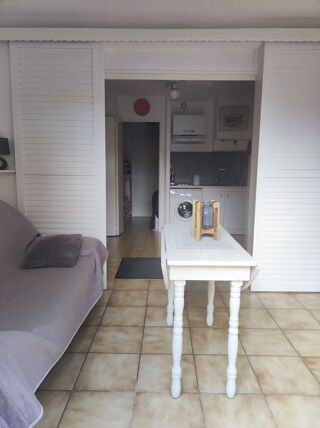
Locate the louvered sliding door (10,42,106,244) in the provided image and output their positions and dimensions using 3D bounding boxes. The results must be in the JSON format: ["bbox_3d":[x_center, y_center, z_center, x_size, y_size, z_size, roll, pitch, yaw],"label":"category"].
[{"bbox_3d":[-0.905,-0.379,2.830,0.790,2.200,0.040,1,9,1],"label":"louvered sliding door"}]

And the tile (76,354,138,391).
[{"bbox_3d":[-0.295,0.920,1.808,0.333,0.010,0.333,1,9,1],"label":"tile"}]

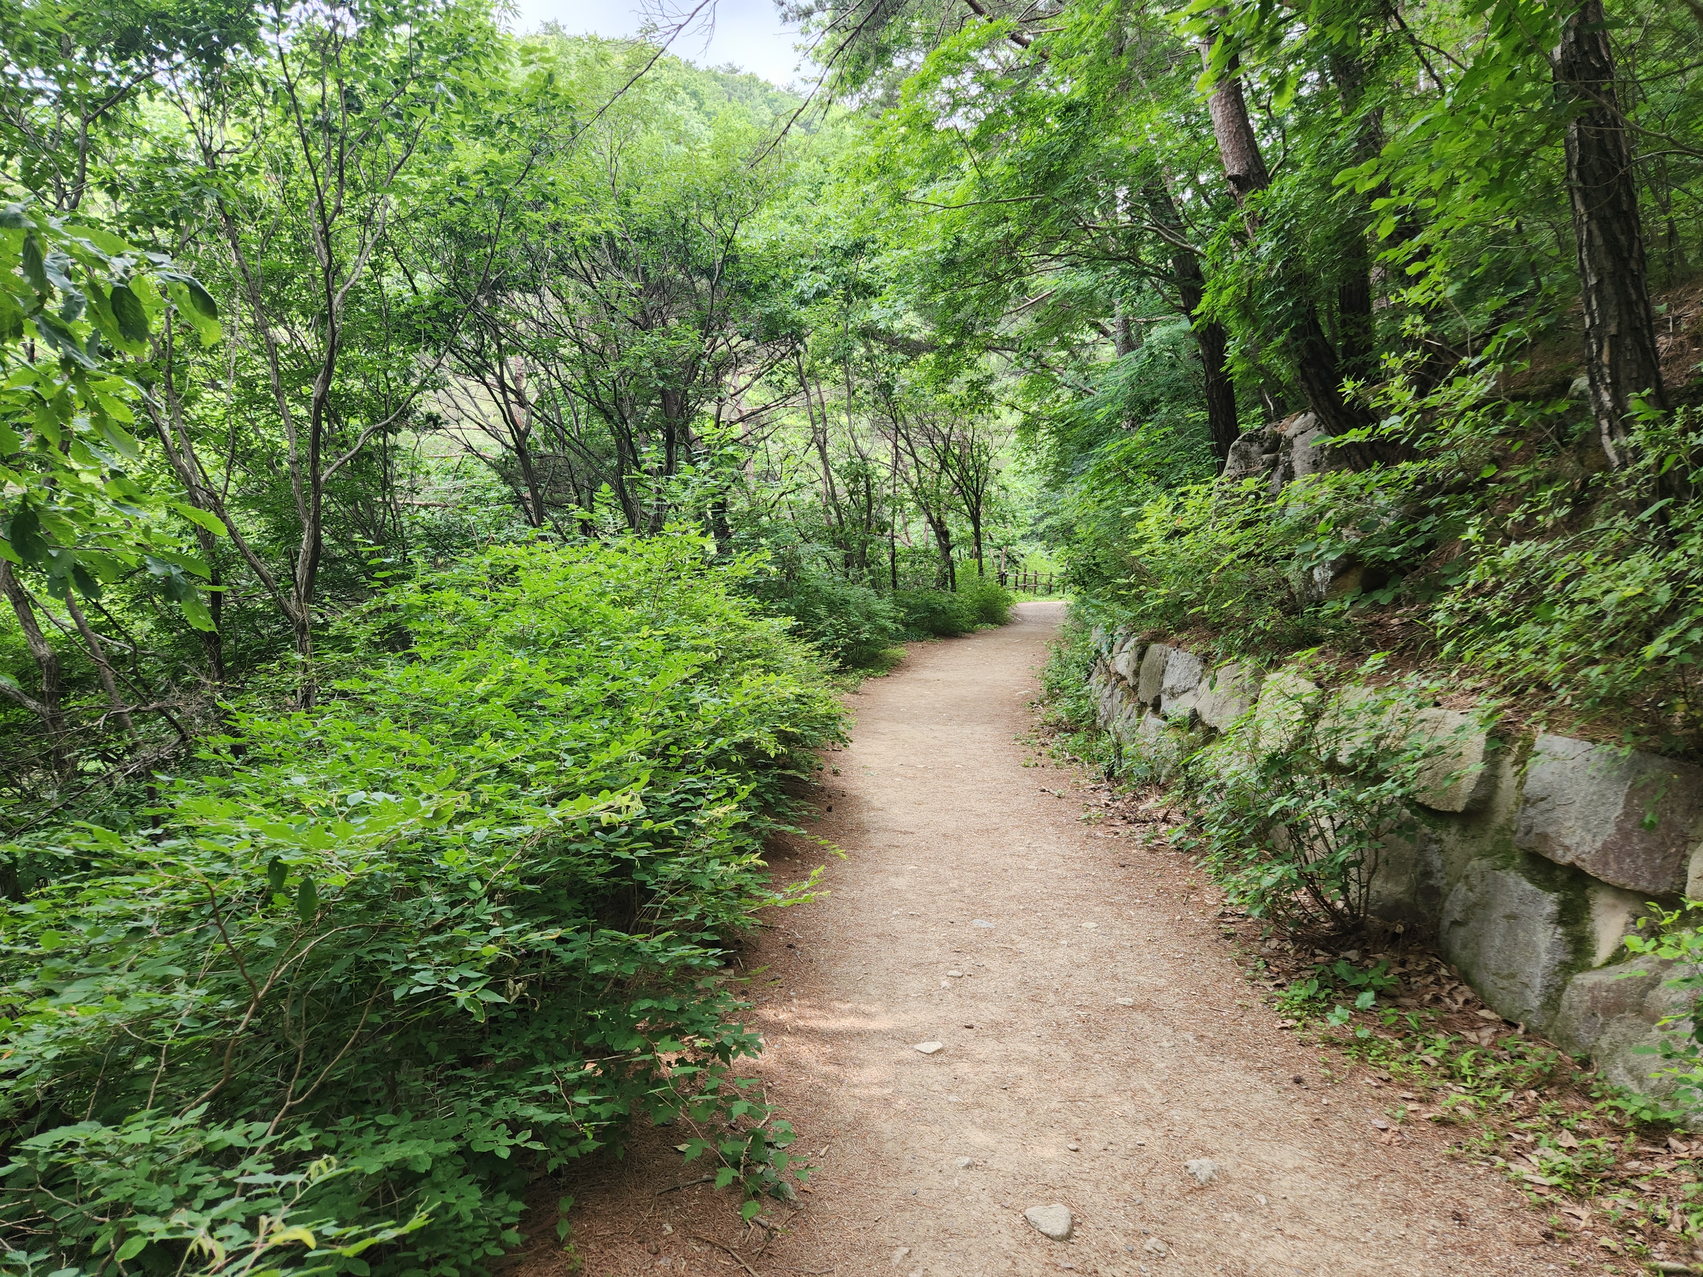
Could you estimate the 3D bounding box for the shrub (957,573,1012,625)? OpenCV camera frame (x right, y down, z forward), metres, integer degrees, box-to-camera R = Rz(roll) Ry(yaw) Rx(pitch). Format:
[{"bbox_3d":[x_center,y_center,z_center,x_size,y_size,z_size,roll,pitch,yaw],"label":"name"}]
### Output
[{"bbox_3d":[2.998,-0.869,25.500,1.320,1.200,1.300,0,3,0],"label":"shrub"}]

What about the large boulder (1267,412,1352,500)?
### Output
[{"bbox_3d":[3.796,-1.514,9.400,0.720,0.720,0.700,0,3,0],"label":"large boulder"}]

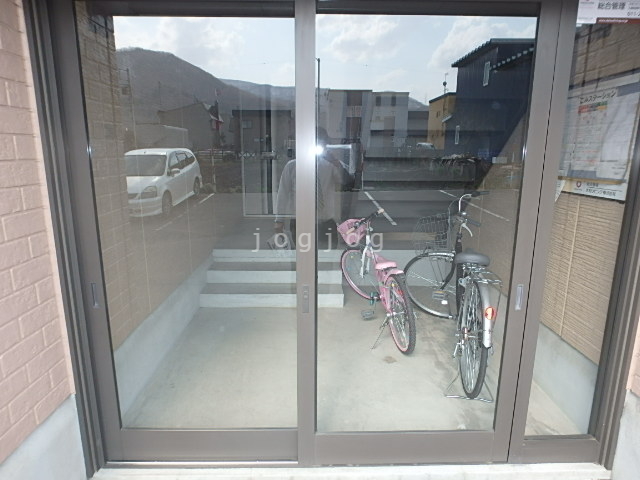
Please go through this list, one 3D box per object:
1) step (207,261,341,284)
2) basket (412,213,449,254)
[{"bbox_3d":[-0.485,0.363,4.310,1.430,0.140,0.350,0,12,-1],"label":"step"},{"bbox_3d":[0.965,-0.042,3.310,0.280,0.230,0.340,-4,22,30],"label":"basket"}]

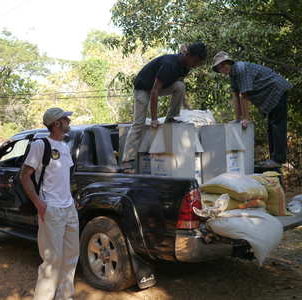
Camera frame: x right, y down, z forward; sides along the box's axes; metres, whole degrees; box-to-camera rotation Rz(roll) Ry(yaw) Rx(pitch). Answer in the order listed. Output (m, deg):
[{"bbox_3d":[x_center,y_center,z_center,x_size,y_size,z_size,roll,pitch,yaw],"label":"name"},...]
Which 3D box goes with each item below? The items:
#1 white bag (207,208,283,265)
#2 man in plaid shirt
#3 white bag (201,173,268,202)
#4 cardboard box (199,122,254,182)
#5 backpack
[{"bbox_3d":[0.850,0.770,4.140,0.560,0.440,0.450,-1,1,42],"label":"white bag"},{"bbox_3d":[1.180,-0.485,5.400,0.880,1.330,0.500,-1,1,-16],"label":"man in plaid shirt"},{"bbox_3d":[0.838,0.345,4.600,0.520,0.230,0.500,-1,1,42],"label":"white bag"},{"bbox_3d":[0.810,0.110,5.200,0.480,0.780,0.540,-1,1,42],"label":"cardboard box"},{"bbox_3d":[-0.945,0.215,3.770,0.260,0.560,0.300,0,1,44],"label":"backpack"}]

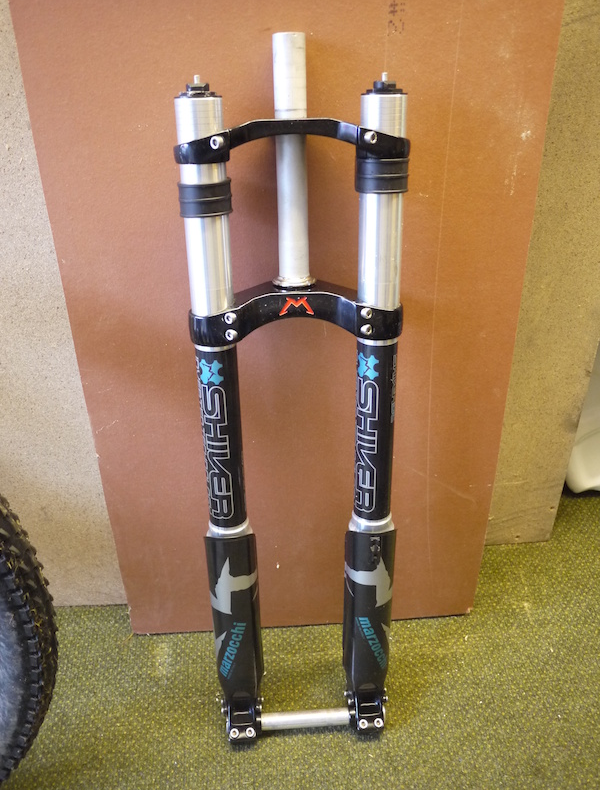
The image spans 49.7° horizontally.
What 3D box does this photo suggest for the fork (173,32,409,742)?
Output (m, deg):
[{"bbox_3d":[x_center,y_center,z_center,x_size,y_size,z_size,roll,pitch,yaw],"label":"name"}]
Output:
[{"bbox_3d":[-0.001,0.048,0.710,0.215,0.795,0.105,-2,21,-3],"label":"fork"}]

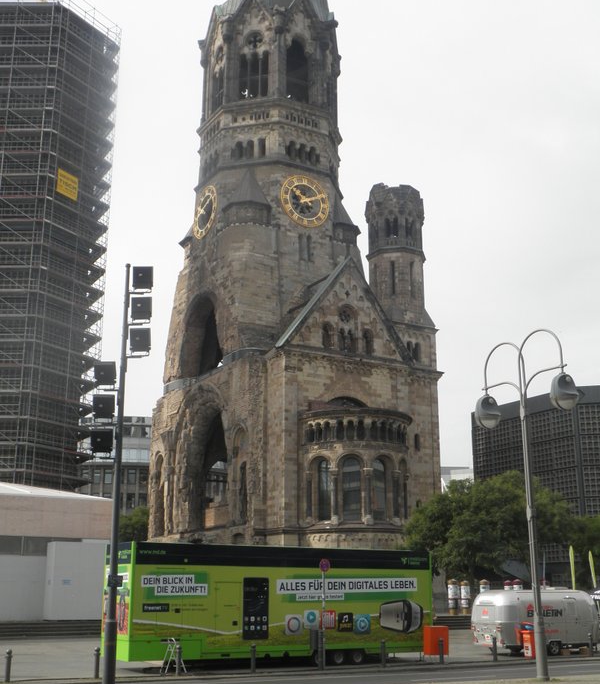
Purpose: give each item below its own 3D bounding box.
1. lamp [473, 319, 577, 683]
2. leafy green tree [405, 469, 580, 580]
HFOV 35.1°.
[{"bbox_3d":[6.830,4.595,27.906,0.800,10.150,4.100,9,-18,-29],"label":"lamp"},{"bbox_3d":[13.275,13.817,65.693,11.800,9.800,11.500,0,-15,0],"label":"leafy green tree"}]

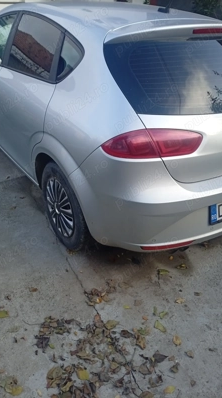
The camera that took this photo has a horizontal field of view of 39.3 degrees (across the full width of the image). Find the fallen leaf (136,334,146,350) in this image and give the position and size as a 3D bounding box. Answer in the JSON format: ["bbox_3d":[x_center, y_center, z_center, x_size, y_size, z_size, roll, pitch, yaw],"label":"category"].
[{"bbox_3d":[0.154,0.735,1.595,0.048,0.020,0.086,6,31,8],"label":"fallen leaf"}]

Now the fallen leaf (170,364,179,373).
[{"bbox_3d":[0.306,0.803,1.477,0.050,0.016,0.029,-22,39,-34],"label":"fallen leaf"}]

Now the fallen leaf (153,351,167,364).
[{"bbox_3d":[0.240,0.781,1.528,0.056,0.015,0.061,24,38,33],"label":"fallen leaf"}]

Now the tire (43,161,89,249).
[{"bbox_3d":[-0.274,0.031,2.135,0.205,0.630,0.630,-18,38,-30],"label":"tire"}]

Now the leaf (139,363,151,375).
[{"bbox_3d":[0.167,0.825,1.502,0.056,0.015,0.058,-16,38,-28],"label":"leaf"}]

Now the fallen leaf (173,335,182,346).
[{"bbox_3d":[0.343,0.734,1.612,0.041,0.012,0.063,-3,31,-7],"label":"fallen leaf"}]

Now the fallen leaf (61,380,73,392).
[{"bbox_3d":[-0.197,0.851,1.410,0.023,0.020,0.064,28,40,33],"label":"fallen leaf"}]

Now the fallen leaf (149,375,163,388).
[{"bbox_3d":[0.205,0.831,1.422,0.072,0.020,0.051,-7,32,-14],"label":"fallen leaf"}]

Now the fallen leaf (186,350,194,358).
[{"bbox_3d":[0.391,0.769,1.542,0.031,0.012,0.042,-13,34,-23],"label":"fallen leaf"}]

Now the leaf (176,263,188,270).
[{"bbox_3d":[0.474,0.461,2.098,0.078,0.018,0.049,-13,36,-25],"label":"leaf"}]

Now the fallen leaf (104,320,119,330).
[{"bbox_3d":[0.001,0.674,1.677,0.052,0.012,0.071,25,38,33],"label":"fallen leaf"}]

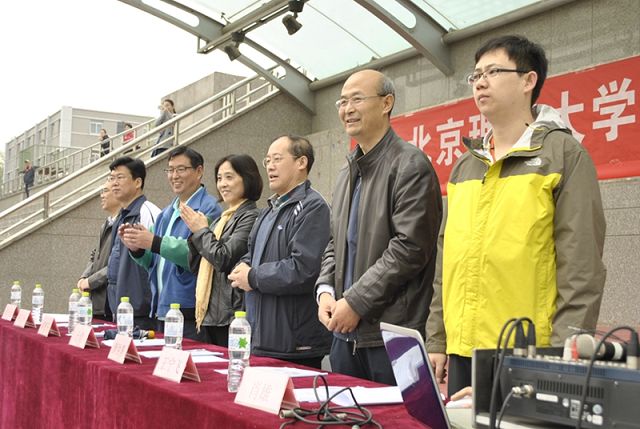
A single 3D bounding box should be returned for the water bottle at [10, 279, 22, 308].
[{"bbox_3d":[-1.766,0.500,4.960,0.064,0.222,0.064,3,-4,-31],"label":"water bottle"}]

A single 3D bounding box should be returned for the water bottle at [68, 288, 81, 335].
[{"bbox_3d":[-1.198,0.478,4.199,0.064,0.225,0.064,3,-4,-32],"label":"water bottle"}]

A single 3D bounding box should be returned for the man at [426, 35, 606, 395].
[{"bbox_3d":[0.595,0.350,2.585,0.330,1.780,0.540,3,-4,-40],"label":"man"}]

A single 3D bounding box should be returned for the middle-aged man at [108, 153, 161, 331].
[{"bbox_3d":[-1.130,0.520,5.030,0.340,1.710,0.520,3,-4,-31],"label":"middle-aged man"}]

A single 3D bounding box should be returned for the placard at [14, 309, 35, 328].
[{"bbox_3d":[-1.582,0.563,4.635,0.080,0.090,0.200,3,-4,-32],"label":"placard"}]

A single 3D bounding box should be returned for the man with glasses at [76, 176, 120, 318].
[{"bbox_3d":[-1.335,0.596,5.374,0.380,1.650,0.500,3,-4,-33],"label":"man with glasses"}]

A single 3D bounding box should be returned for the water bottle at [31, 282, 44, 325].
[{"bbox_3d":[-1.573,0.502,4.758,0.064,0.225,0.064,3,-4,-32],"label":"water bottle"}]

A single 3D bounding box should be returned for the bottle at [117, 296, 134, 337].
[{"bbox_3d":[-0.733,0.423,3.200,0.064,0.222,0.064,3,-4,-31],"label":"bottle"}]

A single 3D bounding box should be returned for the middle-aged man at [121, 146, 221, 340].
[{"bbox_3d":[-0.745,0.500,4.220,0.460,1.680,0.520,4,-4,-32],"label":"middle-aged man"}]

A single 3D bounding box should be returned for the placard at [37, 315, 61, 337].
[{"bbox_3d":[-1.304,0.541,4.146,0.080,0.090,0.200,3,-4,-32],"label":"placard"}]

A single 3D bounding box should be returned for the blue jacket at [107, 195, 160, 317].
[{"bbox_3d":[-1.105,0.243,5.060,0.340,0.710,0.520,3,-4,-31],"label":"blue jacket"}]

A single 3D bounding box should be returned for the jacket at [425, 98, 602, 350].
[{"bbox_3d":[0.565,0.046,2.440,0.340,0.740,0.600,4,-5,-38],"label":"jacket"}]

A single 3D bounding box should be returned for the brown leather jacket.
[{"bbox_3d":[0.197,0.078,2.870,0.380,0.745,0.530,3,-4,-30],"label":"brown leather jacket"}]

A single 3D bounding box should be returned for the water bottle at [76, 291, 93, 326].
[{"bbox_3d":[-1.062,0.462,3.870,0.064,0.225,0.064,3,-4,-32],"label":"water bottle"}]

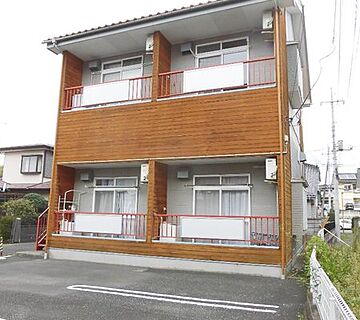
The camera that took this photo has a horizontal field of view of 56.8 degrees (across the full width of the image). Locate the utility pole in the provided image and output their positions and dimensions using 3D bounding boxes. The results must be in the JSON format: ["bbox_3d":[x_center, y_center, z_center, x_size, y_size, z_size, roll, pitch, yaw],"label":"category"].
[{"bbox_3d":[11.118,0.120,23.810,1.600,10.943,0.500,0,-9,6],"label":"utility pole"}]

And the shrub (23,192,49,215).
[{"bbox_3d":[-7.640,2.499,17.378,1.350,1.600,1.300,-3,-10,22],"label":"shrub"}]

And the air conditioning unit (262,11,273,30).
[{"bbox_3d":[2.540,-3.750,9.363,0.270,0.540,0.760,-3,-10,22],"label":"air conditioning unit"}]

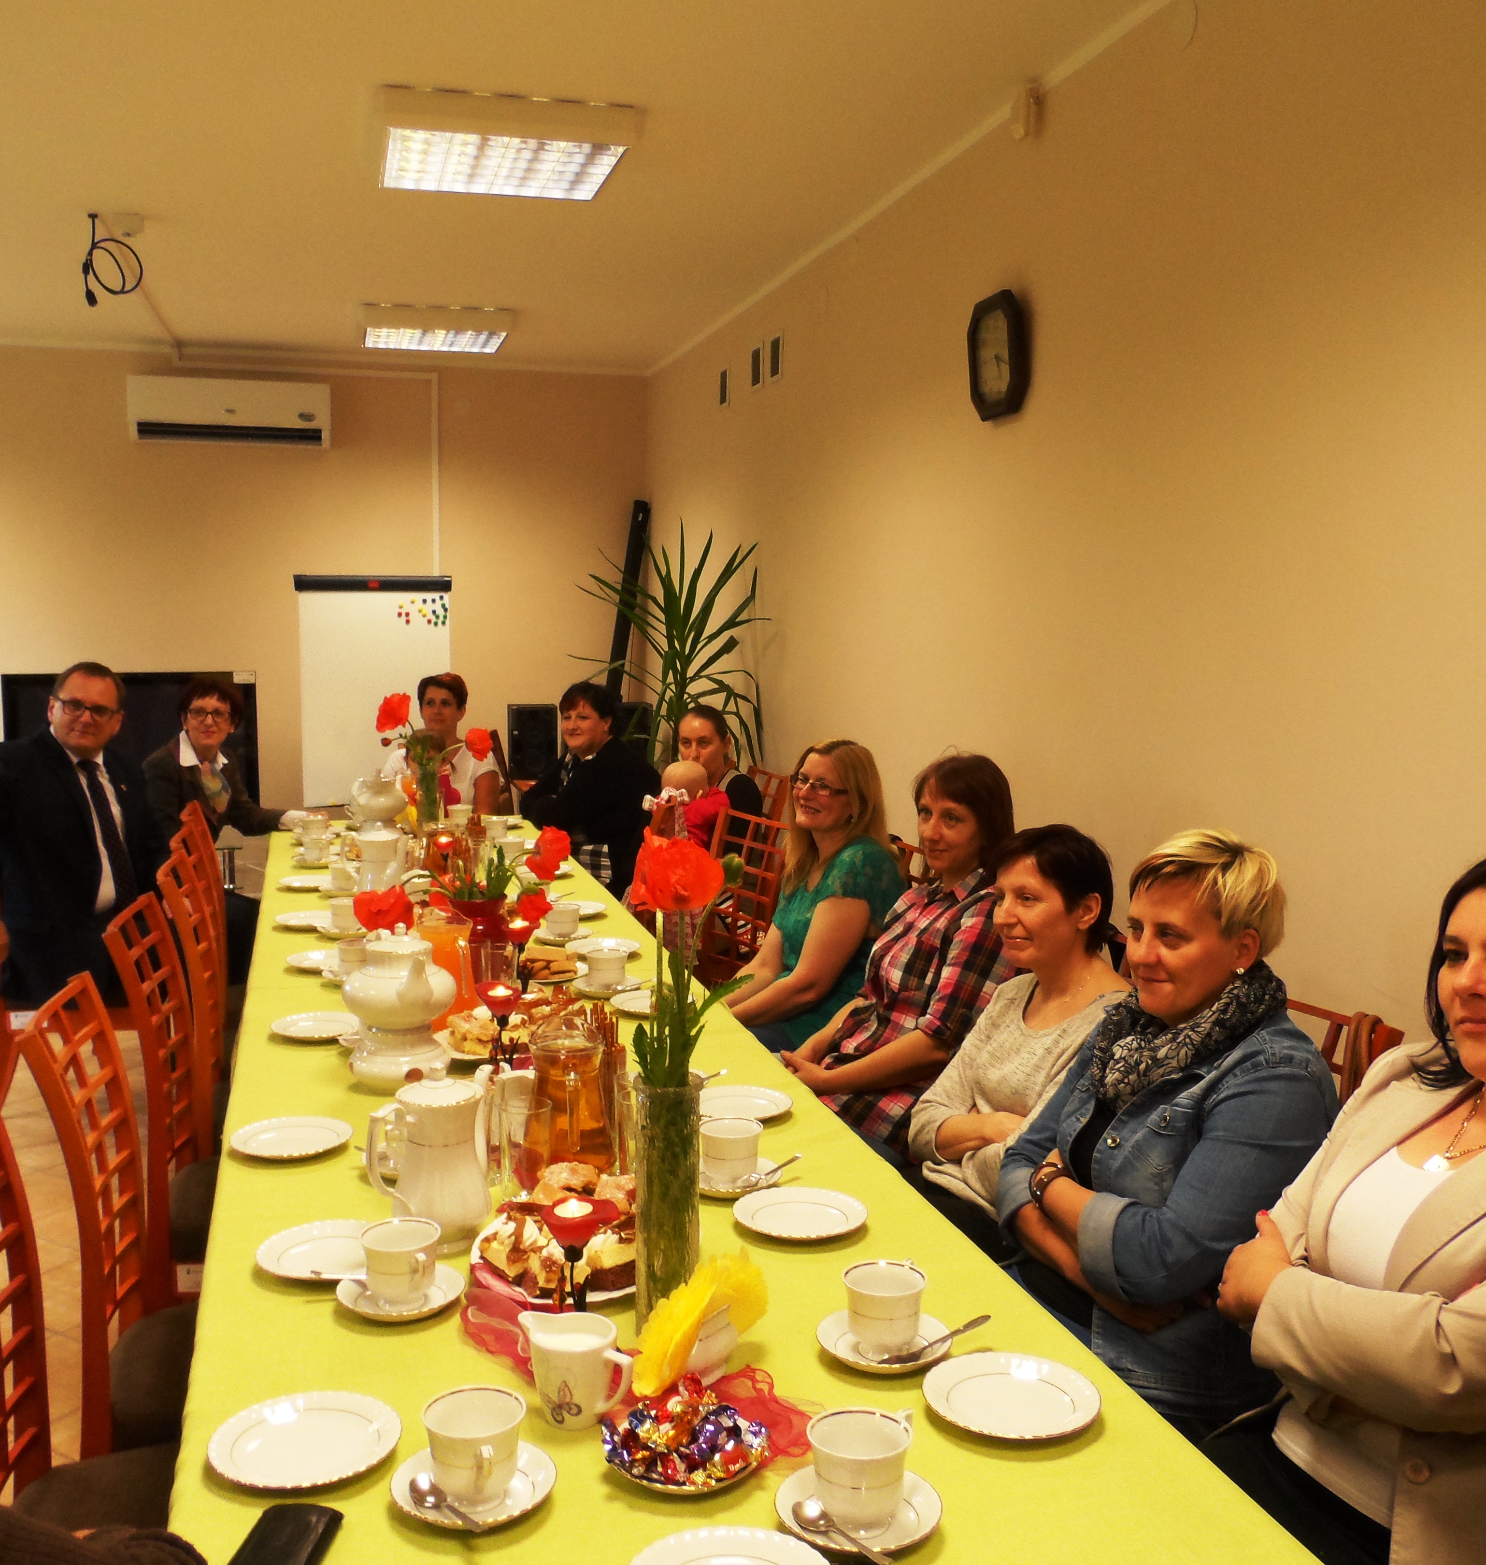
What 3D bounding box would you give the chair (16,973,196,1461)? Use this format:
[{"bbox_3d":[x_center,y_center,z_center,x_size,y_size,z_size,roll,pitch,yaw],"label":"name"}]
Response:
[{"bbox_3d":[-0.721,0.770,2.110,0.500,0.960,0.410,-1,6,-11],"label":"chair"}]

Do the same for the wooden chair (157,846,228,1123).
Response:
[{"bbox_3d":[-1.007,0.647,3.242,0.500,0.960,0.410,-1,6,-14],"label":"wooden chair"}]

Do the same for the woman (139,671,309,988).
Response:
[{"bbox_3d":[-1.688,0.311,4.743,0.560,1.300,0.780,-4,7,-31],"label":"woman"}]

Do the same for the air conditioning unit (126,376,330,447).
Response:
[{"bbox_3d":[-2.516,-1.812,7.130,0.925,0.310,0.220,-2,6,-17],"label":"air conditioning unit"}]

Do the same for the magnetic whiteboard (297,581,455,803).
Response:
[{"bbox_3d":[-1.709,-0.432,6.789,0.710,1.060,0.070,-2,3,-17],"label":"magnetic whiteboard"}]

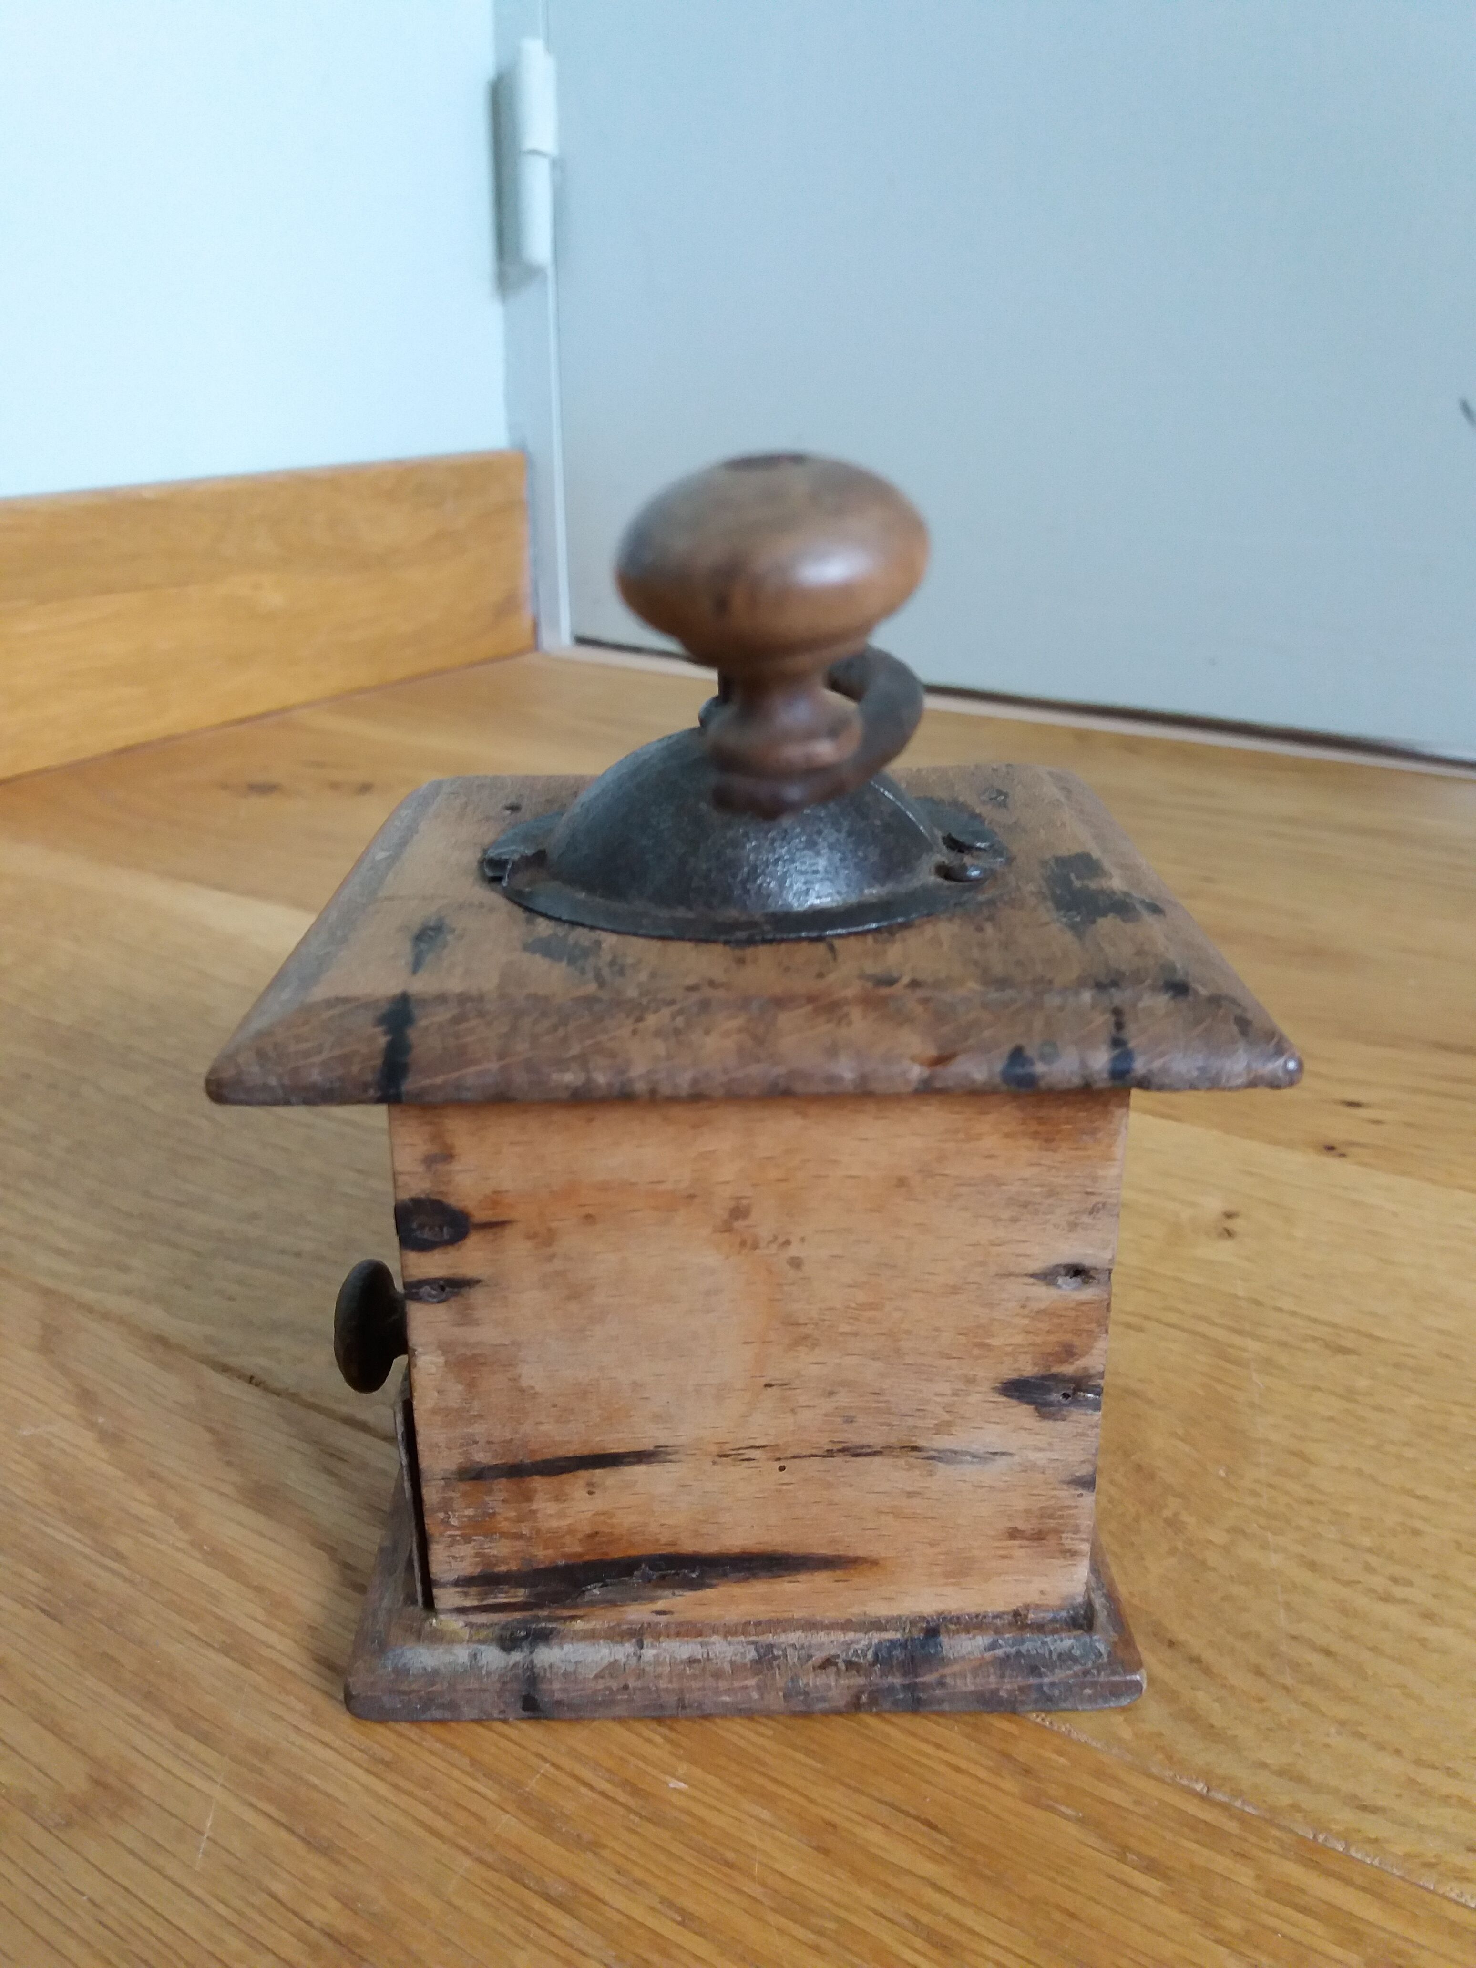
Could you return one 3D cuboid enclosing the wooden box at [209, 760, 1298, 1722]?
[{"bbox_3d":[0.002,0.034,0.266,0.130,0.115,0.125,-1,23,0],"label":"wooden box"}]

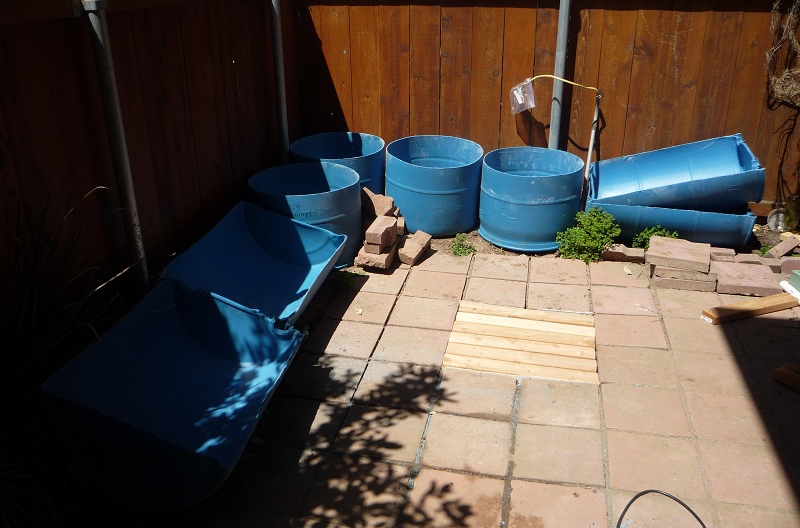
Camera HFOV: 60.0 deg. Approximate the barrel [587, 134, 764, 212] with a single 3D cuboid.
[{"bbox_3d":[1.615,-0.444,4.118,0.885,0.300,0.585,-10,25,19],"label":"barrel"}]

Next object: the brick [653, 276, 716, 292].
[{"bbox_3d":[1.462,0.055,3.591,0.290,0.053,0.260,5,24,14],"label":"brick"}]

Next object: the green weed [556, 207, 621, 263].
[{"bbox_3d":[1.070,-0.199,3.904,0.330,0.280,0.290,-1,23,0],"label":"green weed"}]

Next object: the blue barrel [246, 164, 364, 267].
[{"bbox_3d":[-0.515,-0.272,3.860,0.600,0.440,0.600,-1,23,0],"label":"blue barrel"}]

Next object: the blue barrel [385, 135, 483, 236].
[{"bbox_3d":[0.217,-0.481,4.283,0.600,0.445,0.600,4,27,11],"label":"blue barrel"}]

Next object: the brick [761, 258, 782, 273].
[{"bbox_3d":[1.936,0.011,3.663,0.140,0.053,0.105,4,24,11],"label":"brick"}]

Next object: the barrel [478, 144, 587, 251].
[{"bbox_3d":[0.792,-0.400,4.190,0.605,0.455,0.605,4,24,11],"label":"barrel"}]

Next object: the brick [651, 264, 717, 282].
[{"bbox_3d":[1.461,0.004,3.569,0.290,0.053,0.260,6,24,15],"label":"brick"}]

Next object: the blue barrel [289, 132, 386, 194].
[{"bbox_3d":[-0.387,-0.545,4.465,0.600,0.450,0.600,-1,23,0],"label":"blue barrel"}]

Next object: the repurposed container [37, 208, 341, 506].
[{"bbox_3d":[-0.714,0.243,2.888,0.585,0.310,1.780,22,25,-2],"label":"repurposed container"}]

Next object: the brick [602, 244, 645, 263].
[{"bbox_3d":[1.234,-0.051,3.823,0.215,0.058,0.110,4,24,11],"label":"brick"}]

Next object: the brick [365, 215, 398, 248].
[{"bbox_3d":[-0.108,-0.192,3.923,0.095,0.060,0.265,5,24,14],"label":"brick"}]

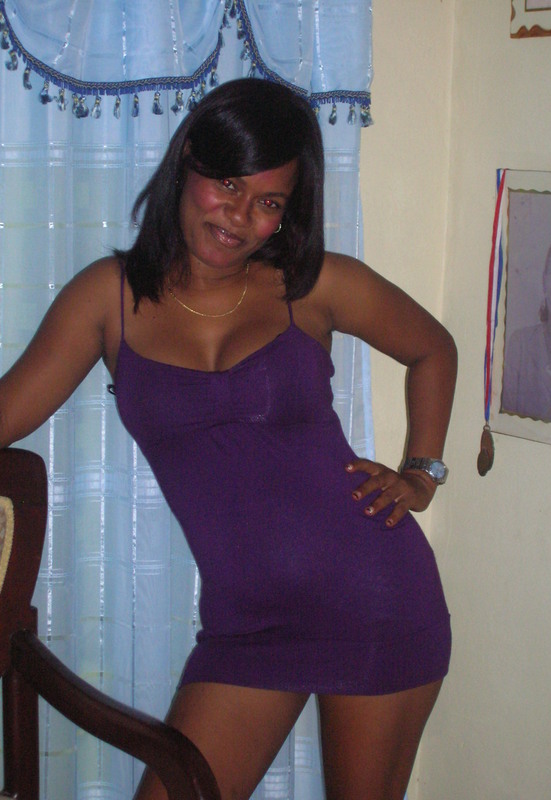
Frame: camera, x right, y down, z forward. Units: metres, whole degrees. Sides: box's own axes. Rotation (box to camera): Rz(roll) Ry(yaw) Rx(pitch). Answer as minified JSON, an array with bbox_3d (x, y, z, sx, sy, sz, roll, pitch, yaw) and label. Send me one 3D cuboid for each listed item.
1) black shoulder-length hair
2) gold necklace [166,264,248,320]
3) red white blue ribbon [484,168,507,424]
[{"bbox_3d":[-0.067,-0.269,2.380,0.262,0.318,0.235,13,9,-10],"label":"black shoulder-length hair"},{"bbox_3d":[-0.088,-0.147,2.355,0.118,0.085,0.125,2,9,2],"label":"gold necklace"},{"bbox_3d":[0.338,-0.159,2.770,0.012,0.395,0.027,-5,11,-34],"label":"red white blue ribbon"}]

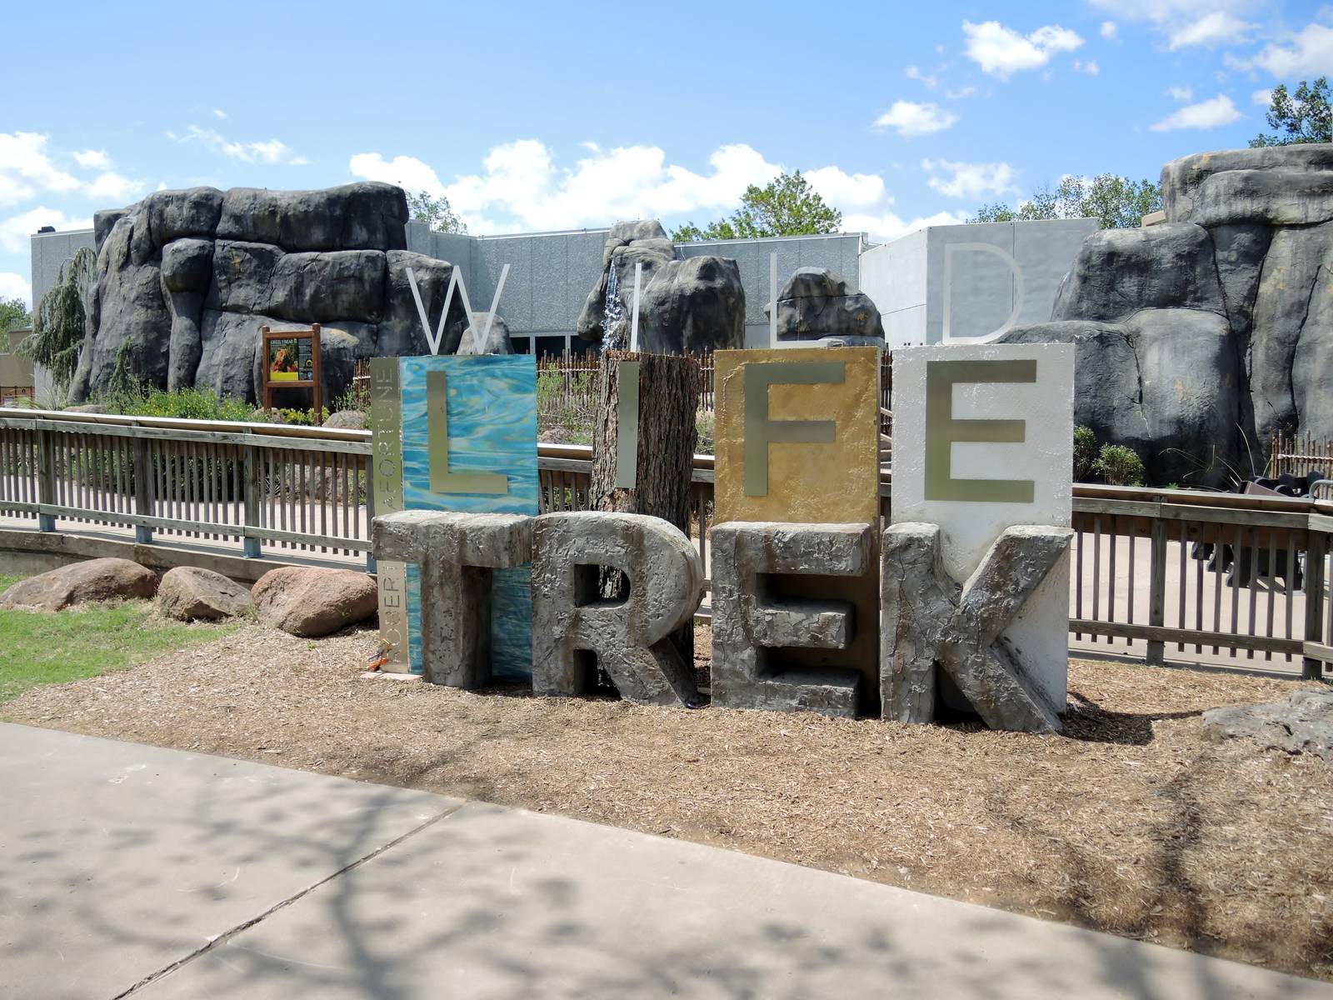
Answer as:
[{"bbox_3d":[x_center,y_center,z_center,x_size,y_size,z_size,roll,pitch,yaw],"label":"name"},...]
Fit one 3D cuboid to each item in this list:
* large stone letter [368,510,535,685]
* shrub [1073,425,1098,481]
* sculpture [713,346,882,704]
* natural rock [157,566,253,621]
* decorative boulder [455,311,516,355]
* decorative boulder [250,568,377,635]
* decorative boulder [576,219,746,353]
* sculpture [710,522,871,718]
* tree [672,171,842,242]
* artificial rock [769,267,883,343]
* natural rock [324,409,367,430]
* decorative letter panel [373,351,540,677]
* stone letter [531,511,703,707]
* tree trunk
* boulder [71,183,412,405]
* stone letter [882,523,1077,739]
[{"bbox_3d":[-1.179,0.558,6.051,0.823,0.934,0.384,1,5,15],"label":"large stone letter"},{"bbox_3d":[6.127,-0.688,16.000,0.650,0.860,0.650,1,5,21],"label":"shrub"},{"bbox_3d":[0.701,0.126,5.775,0.861,1.848,0.151,1,5,15],"label":"sculpture"},{"bbox_3d":[-3.452,0.698,8.059,0.640,0.360,0.500,0,5,0],"label":"natural rock"},{"bbox_3d":[-4.068,-3.373,24.000,1.500,1.750,1.400,-1,5,-9],"label":"decorative boulder"},{"bbox_3d":[-2.453,0.707,7.499,0.800,0.460,0.620,0,5,0],"label":"decorative boulder"},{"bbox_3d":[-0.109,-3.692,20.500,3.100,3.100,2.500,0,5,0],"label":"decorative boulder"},{"bbox_3d":[0.645,0.604,5.553,0.768,0.934,0.384,1,5,15],"label":"sculpture"},{"bbox_3d":[3.163,-6.414,37.000,6.100,9.000,6.000,0,5,0],"label":"tree"},{"bbox_3d":[3.706,-4.382,25.000,2.600,1.950,2.000,0,5,8],"label":"artificial rock"},{"bbox_3d":[-4.426,-1.021,15.000,0.680,0.500,0.600,-2,5,-16],"label":"natural rock"},{"bbox_3d":[-1.227,0.104,6.415,1.066,1.889,0.131,1,5,16],"label":"decorative letter panel"},{"bbox_3d":[-0.249,0.588,5.917,0.884,0.980,0.391,1,5,16],"label":"stone letter"},{"bbox_3d":[-0.082,0.099,6.182,0.566,1.848,0.525,1,5,15],"label":"tree trunk"},{"bbox_3d":[-7.693,-3.607,19.500,5.700,4.000,3.300,-2,5,-16],"label":"boulder"},{"bbox_3d":[1.532,0.625,5.412,0.865,0.965,0.391,1,5,16],"label":"stone letter"}]

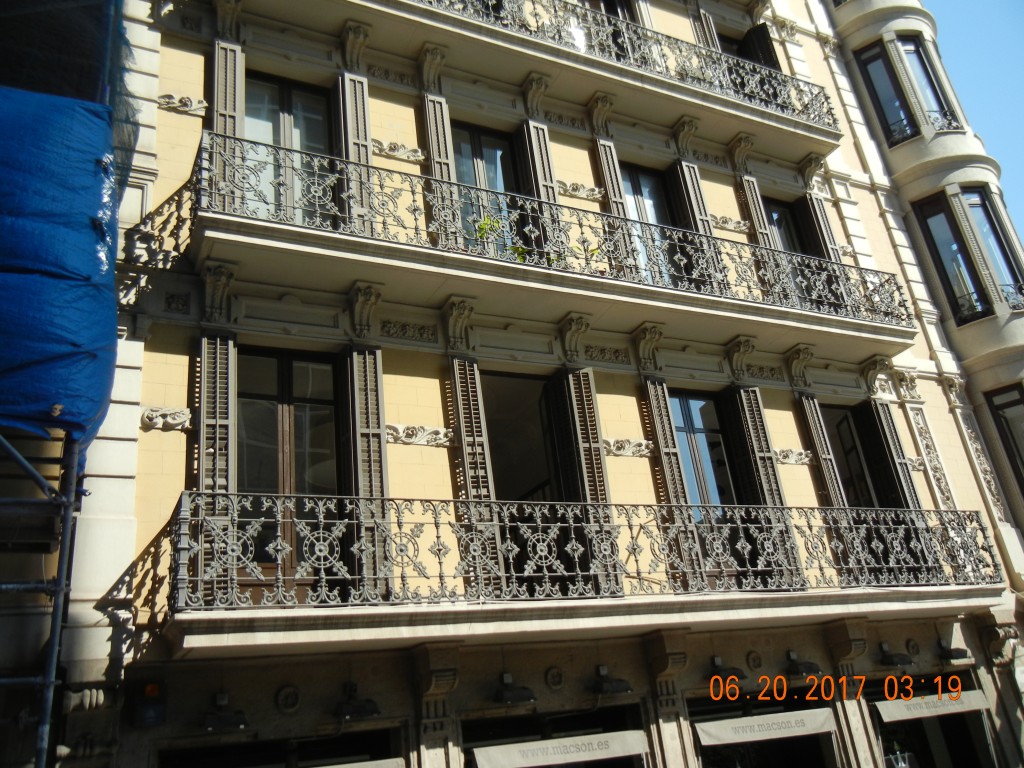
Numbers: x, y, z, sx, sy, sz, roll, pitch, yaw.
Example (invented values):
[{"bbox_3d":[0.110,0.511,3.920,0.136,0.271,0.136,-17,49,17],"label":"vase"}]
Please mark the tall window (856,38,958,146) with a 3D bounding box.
[{"bbox_3d":[7.807,-5.788,17.495,1.390,2.600,0.360,-11,-24,7],"label":"tall window"}]

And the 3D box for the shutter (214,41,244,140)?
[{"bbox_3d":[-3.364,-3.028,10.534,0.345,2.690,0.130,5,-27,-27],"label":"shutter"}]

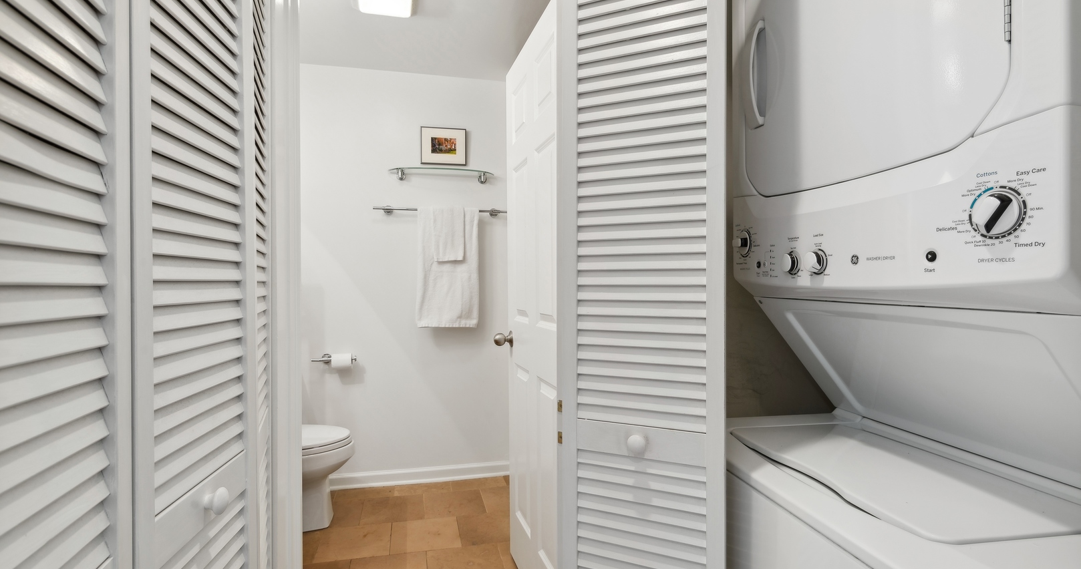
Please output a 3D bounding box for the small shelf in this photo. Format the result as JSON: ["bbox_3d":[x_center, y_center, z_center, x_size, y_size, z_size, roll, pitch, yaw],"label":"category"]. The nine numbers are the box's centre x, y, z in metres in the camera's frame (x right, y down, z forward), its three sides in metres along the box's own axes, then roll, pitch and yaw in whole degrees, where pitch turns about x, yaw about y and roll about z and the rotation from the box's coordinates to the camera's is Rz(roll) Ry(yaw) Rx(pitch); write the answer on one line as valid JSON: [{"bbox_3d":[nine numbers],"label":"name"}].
[{"bbox_3d":[-0.571,-0.637,2.992,0.615,0.061,0.136,0,0,-13],"label":"small shelf"}]

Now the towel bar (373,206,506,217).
[{"bbox_3d":[-0.581,-0.431,3.015,0.766,0.057,0.085,0,0,-13],"label":"towel bar"}]

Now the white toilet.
[{"bbox_3d":[-1.278,0.797,2.482,0.700,0.735,0.420,0,0,-13],"label":"white toilet"}]

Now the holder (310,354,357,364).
[{"bbox_3d":[-1.160,0.422,2.884,0.242,0.057,0.083,0,0,-13],"label":"holder"}]

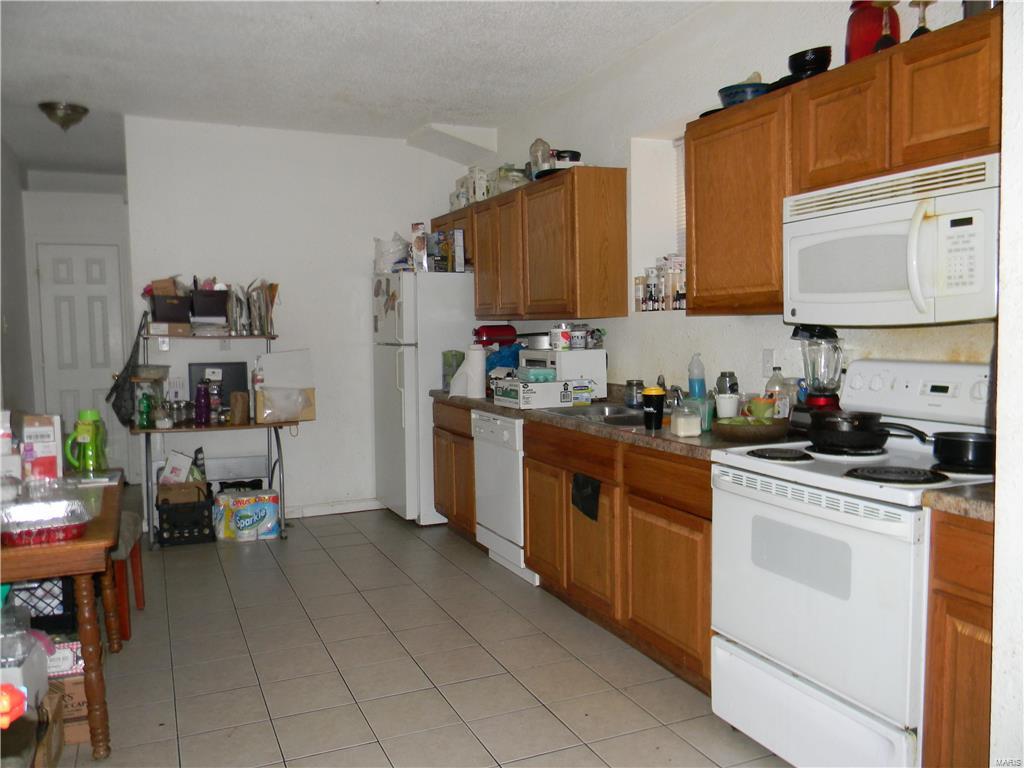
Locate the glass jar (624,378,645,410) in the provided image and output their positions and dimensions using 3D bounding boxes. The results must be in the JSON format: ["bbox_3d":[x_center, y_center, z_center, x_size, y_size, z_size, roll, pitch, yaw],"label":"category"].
[{"bbox_3d":[0.597,0.044,4.020,0.099,0.136,0.099,-1,4,0],"label":"glass jar"}]

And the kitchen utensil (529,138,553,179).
[{"bbox_3d":[0.165,-1.262,4.708,0.125,0.257,0.125,-1,4,0],"label":"kitchen utensil"}]

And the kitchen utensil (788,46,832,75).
[{"bbox_3d":[1.035,-1.118,2.872,0.152,0.080,0.152,-3,4,-24],"label":"kitchen utensil"}]

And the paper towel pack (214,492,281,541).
[{"bbox_3d":[-1.739,0.859,5.448,0.370,0.285,0.270,-3,4,-26],"label":"paper towel pack"}]

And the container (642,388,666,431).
[{"bbox_3d":[0.566,0.092,3.294,0.095,0.175,0.095,-1,4,0],"label":"container"}]

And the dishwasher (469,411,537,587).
[{"bbox_3d":[0.182,0.598,4.593,0.600,0.855,0.620,-3,5,-24],"label":"dishwasher"}]

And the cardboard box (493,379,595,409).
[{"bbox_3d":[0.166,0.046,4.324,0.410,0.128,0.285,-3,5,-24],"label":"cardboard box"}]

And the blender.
[{"bbox_3d":[1.098,-0.010,2.984,0.185,0.410,0.170,-3,5,-24],"label":"blender"}]

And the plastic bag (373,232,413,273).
[{"bbox_3d":[-0.832,-0.892,5.769,0.250,0.280,0.230,-3,5,-24],"label":"plastic bag"}]

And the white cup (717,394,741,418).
[{"bbox_3d":[0.887,0.098,3.396,0.098,0.110,0.098,-1,4,0],"label":"white cup"}]

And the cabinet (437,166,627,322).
[{"bbox_3d":[0.008,-0.792,5.284,0.315,0.765,2.230,-3,5,-24],"label":"cabinet"}]

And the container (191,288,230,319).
[{"bbox_3d":[-1.996,-0.524,5.464,0.232,0.180,0.230,-3,4,-24],"label":"container"}]

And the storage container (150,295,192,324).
[{"bbox_3d":[-2.207,-0.484,5.346,0.235,0.170,0.250,-3,4,-29],"label":"storage container"}]

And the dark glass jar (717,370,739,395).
[{"bbox_3d":[0.913,0.045,3.505,0.093,0.196,0.093,-3,5,-24],"label":"dark glass jar"}]

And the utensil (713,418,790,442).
[{"bbox_3d":[0.866,0.158,2.987,0.280,0.075,0.280,-1,4,0],"label":"utensil"}]

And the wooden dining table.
[{"bbox_3d":[-1.776,0.789,2.861,0.800,0.720,1.320,-3,5,-24],"label":"wooden dining table"}]

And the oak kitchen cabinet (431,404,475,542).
[{"bbox_3d":[-0.083,0.537,5.293,0.600,0.880,0.840,-3,5,-24],"label":"oak kitchen cabinet"}]

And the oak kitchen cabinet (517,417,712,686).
[{"bbox_3d":[0.641,0.647,3.581,0.620,0.888,1.486,-3,4,-24],"label":"oak kitchen cabinet"}]

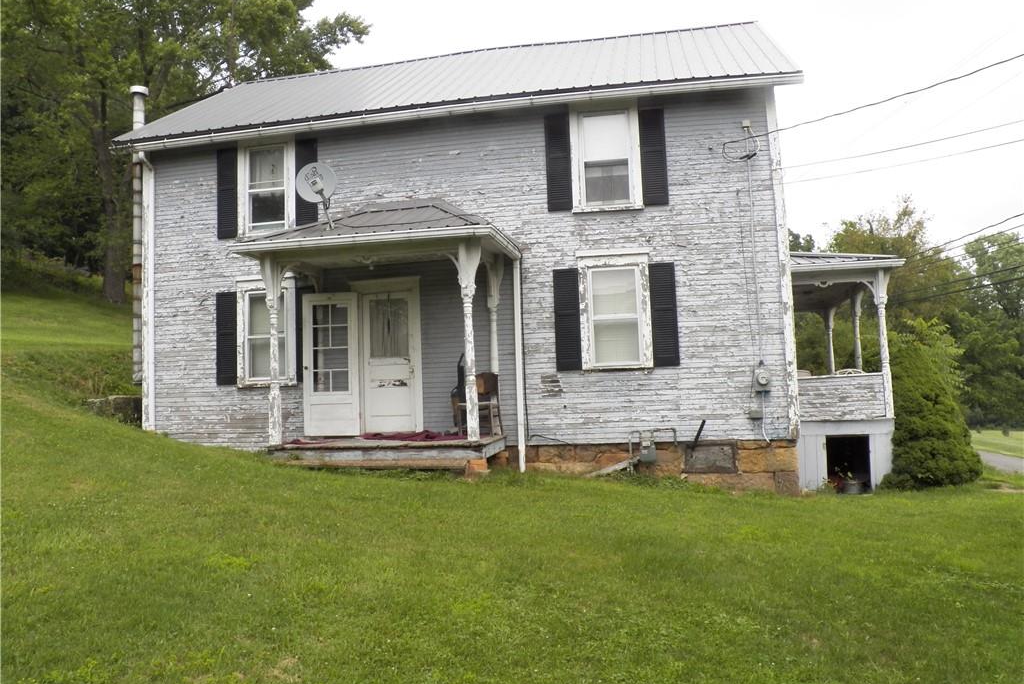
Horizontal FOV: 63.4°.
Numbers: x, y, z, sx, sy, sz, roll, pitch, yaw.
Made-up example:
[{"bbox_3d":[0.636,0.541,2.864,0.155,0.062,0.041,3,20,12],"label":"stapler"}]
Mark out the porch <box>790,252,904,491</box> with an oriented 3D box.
[{"bbox_3d":[4.766,0.366,12.685,1.450,3.420,3.950,-3,-5,10],"label":"porch"}]

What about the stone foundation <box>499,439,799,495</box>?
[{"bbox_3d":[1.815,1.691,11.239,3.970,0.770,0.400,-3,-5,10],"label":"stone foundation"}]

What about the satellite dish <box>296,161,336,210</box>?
[{"bbox_3d":[-2.485,-1.990,10.531,0.490,0.560,0.380,-1,-5,-13],"label":"satellite dish"}]

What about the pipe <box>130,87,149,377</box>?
[{"bbox_3d":[-6.089,-1.761,13.500,0.280,4.910,0.280,-3,-5,10],"label":"pipe"}]

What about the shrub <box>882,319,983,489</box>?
[{"bbox_3d":[5.760,0.841,11.490,1.300,2.280,1.300,-3,-5,10],"label":"shrub"}]

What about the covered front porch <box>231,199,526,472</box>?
[{"bbox_3d":[-1.660,-0.208,10.909,3.440,3.790,1.840,-3,-5,10],"label":"covered front porch"}]

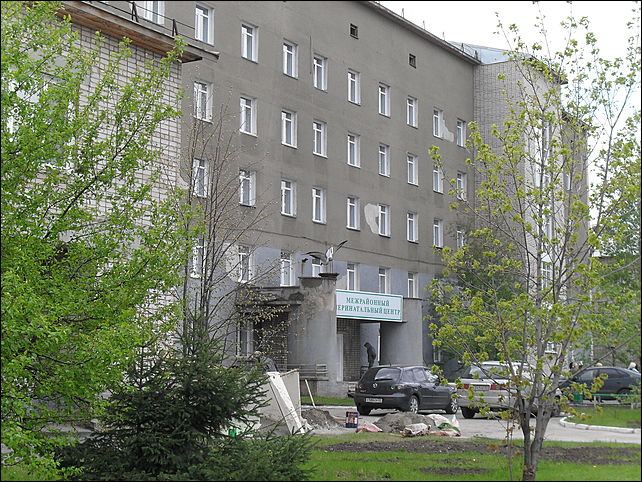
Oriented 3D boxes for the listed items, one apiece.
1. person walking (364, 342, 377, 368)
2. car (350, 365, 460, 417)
[{"bbox_3d":[2.220,5.420,59.000,0.500,1.700,0.500,2,-6,-12],"label":"person walking"},{"bbox_3d":[2.645,4.455,39.400,1.780,1.465,4.420,-3,-6,31],"label":"car"}]

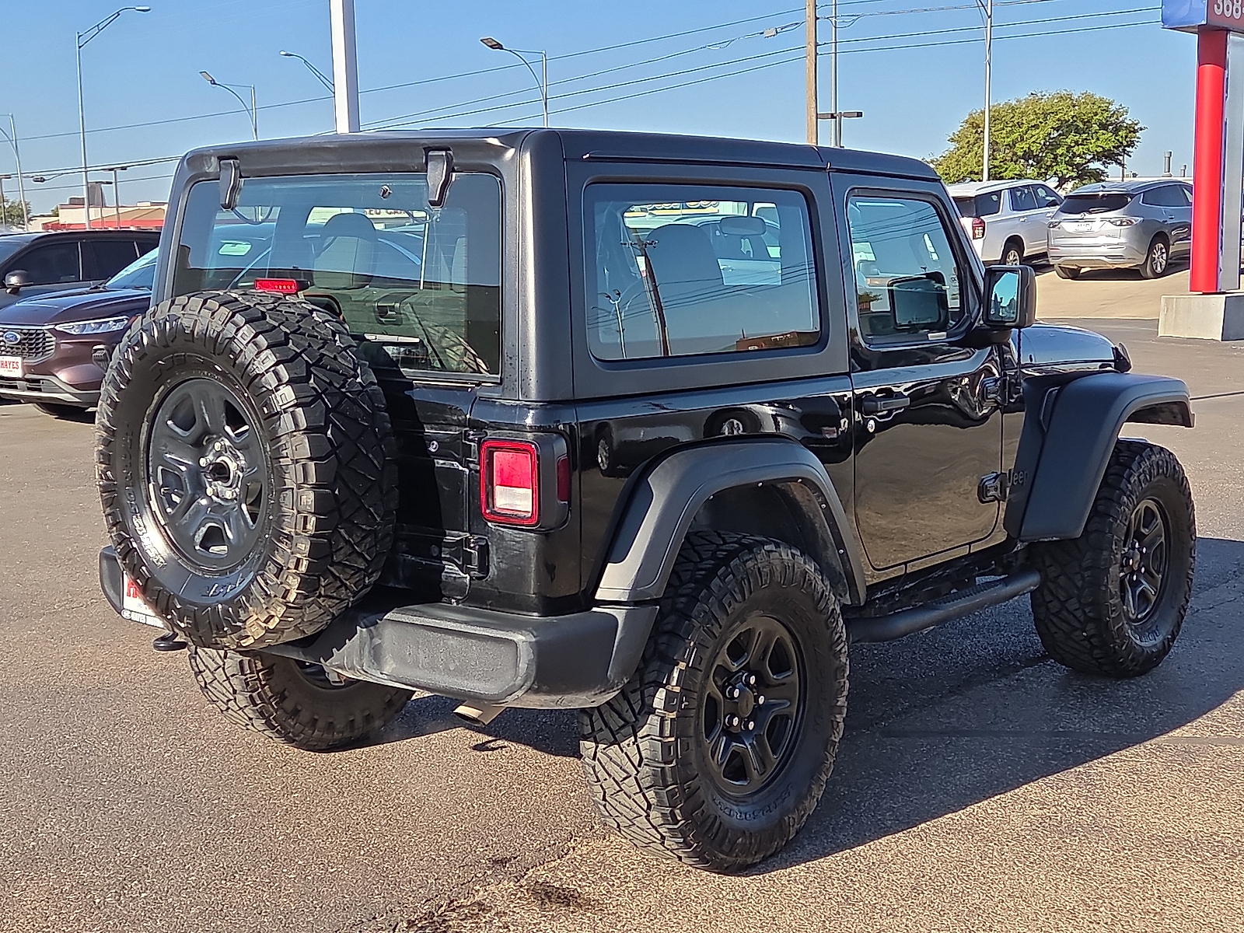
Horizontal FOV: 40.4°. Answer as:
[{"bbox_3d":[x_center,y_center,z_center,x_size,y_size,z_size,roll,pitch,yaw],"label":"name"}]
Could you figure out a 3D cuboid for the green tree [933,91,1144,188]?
[{"bbox_3d":[17.808,-12.796,72.465,8.900,6.500,8.500,1,8,14],"label":"green tree"}]

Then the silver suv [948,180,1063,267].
[{"bbox_3d":[7.380,-4.720,33.600,2.060,1.920,5.350,5,12,36],"label":"silver suv"}]

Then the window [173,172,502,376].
[{"bbox_3d":[-0.741,-0.472,4.156,1.165,0.460,0.050,6,6,39],"label":"window"}]

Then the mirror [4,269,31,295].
[{"bbox_3d":[-6.223,-1.897,17.400,0.240,0.220,0.180,6,10,38],"label":"mirror"}]

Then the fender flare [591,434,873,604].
[{"bbox_3d":[0.302,0.189,4.320,0.170,0.470,0.980,5,10,40],"label":"fender flare"}]

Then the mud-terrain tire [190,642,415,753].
[{"bbox_3d":[-0.983,0.490,5.434,0.285,0.850,0.850,5,10,40],"label":"mud-terrain tire"}]

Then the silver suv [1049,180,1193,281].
[{"bbox_3d":[10.160,-4.540,32.200,2.000,1.770,5.180,7,12,44],"label":"silver suv"}]

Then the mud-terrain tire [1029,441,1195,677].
[{"bbox_3d":[1.833,0.342,6.275,0.285,0.850,0.850,6,10,42],"label":"mud-terrain tire"}]

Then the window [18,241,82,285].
[{"bbox_3d":[-6.060,-2.139,17.790,0.060,0.440,0.880,-12,-1,39],"label":"window"}]

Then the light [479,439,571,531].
[{"bbox_3d":[-0.217,0.028,3.761,0.195,0.200,0.105,6,10,39],"label":"light"}]

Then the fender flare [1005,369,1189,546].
[{"bbox_3d":[1.679,-0.062,6.045,0.290,0.510,1.170,5,10,40],"label":"fender flare"}]

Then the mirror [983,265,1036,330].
[{"bbox_3d":[1.194,-0.523,5.212,0.100,0.200,0.155,-8,10,-44],"label":"mirror"}]

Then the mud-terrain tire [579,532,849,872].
[{"bbox_3d":[0.257,0.607,4.405,0.285,0.850,0.850,5,10,40],"label":"mud-terrain tire"}]

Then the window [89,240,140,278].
[{"bbox_3d":[-5.548,-2.253,18.470,0.060,0.420,0.720,-12,-1,39],"label":"window"}]

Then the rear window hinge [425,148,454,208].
[{"bbox_3d":[-0.429,-0.681,4.003,0.060,0.136,0.037,7,4,40],"label":"rear window hinge"}]

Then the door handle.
[{"bbox_3d":[0.764,-0.182,4.889,0.055,0.050,0.220,5,10,40],"label":"door handle"}]

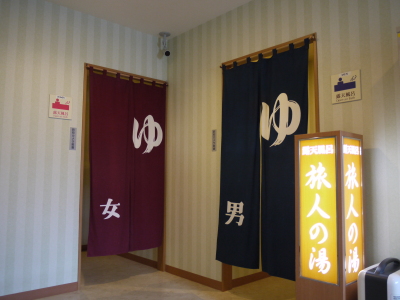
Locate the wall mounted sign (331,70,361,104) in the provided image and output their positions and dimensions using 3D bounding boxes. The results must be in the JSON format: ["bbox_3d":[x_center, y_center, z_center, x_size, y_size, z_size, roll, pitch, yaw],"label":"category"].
[{"bbox_3d":[0.969,-0.415,2.457,0.010,0.199,0.201,4,-6,-42],"label":"wall mounted sign"}]

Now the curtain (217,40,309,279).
[{"bbox_3d":[0.464,0.081,2.897,0.100,1.720,0.895,4,-6,-42],"label":"curtain"}]

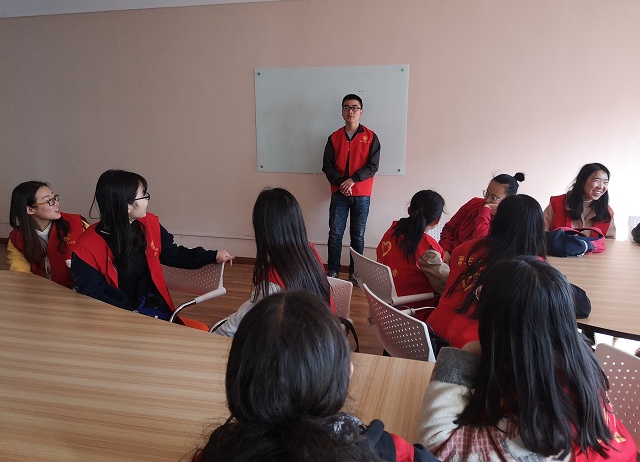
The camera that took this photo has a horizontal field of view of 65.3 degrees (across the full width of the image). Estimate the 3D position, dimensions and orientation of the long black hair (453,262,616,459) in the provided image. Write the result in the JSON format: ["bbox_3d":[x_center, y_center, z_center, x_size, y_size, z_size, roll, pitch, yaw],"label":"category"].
[{"bbox_3d":[0.430,0.247,1.040,0.300,0.410,0.260,-1,13,-7],"label":"long black hair"}]

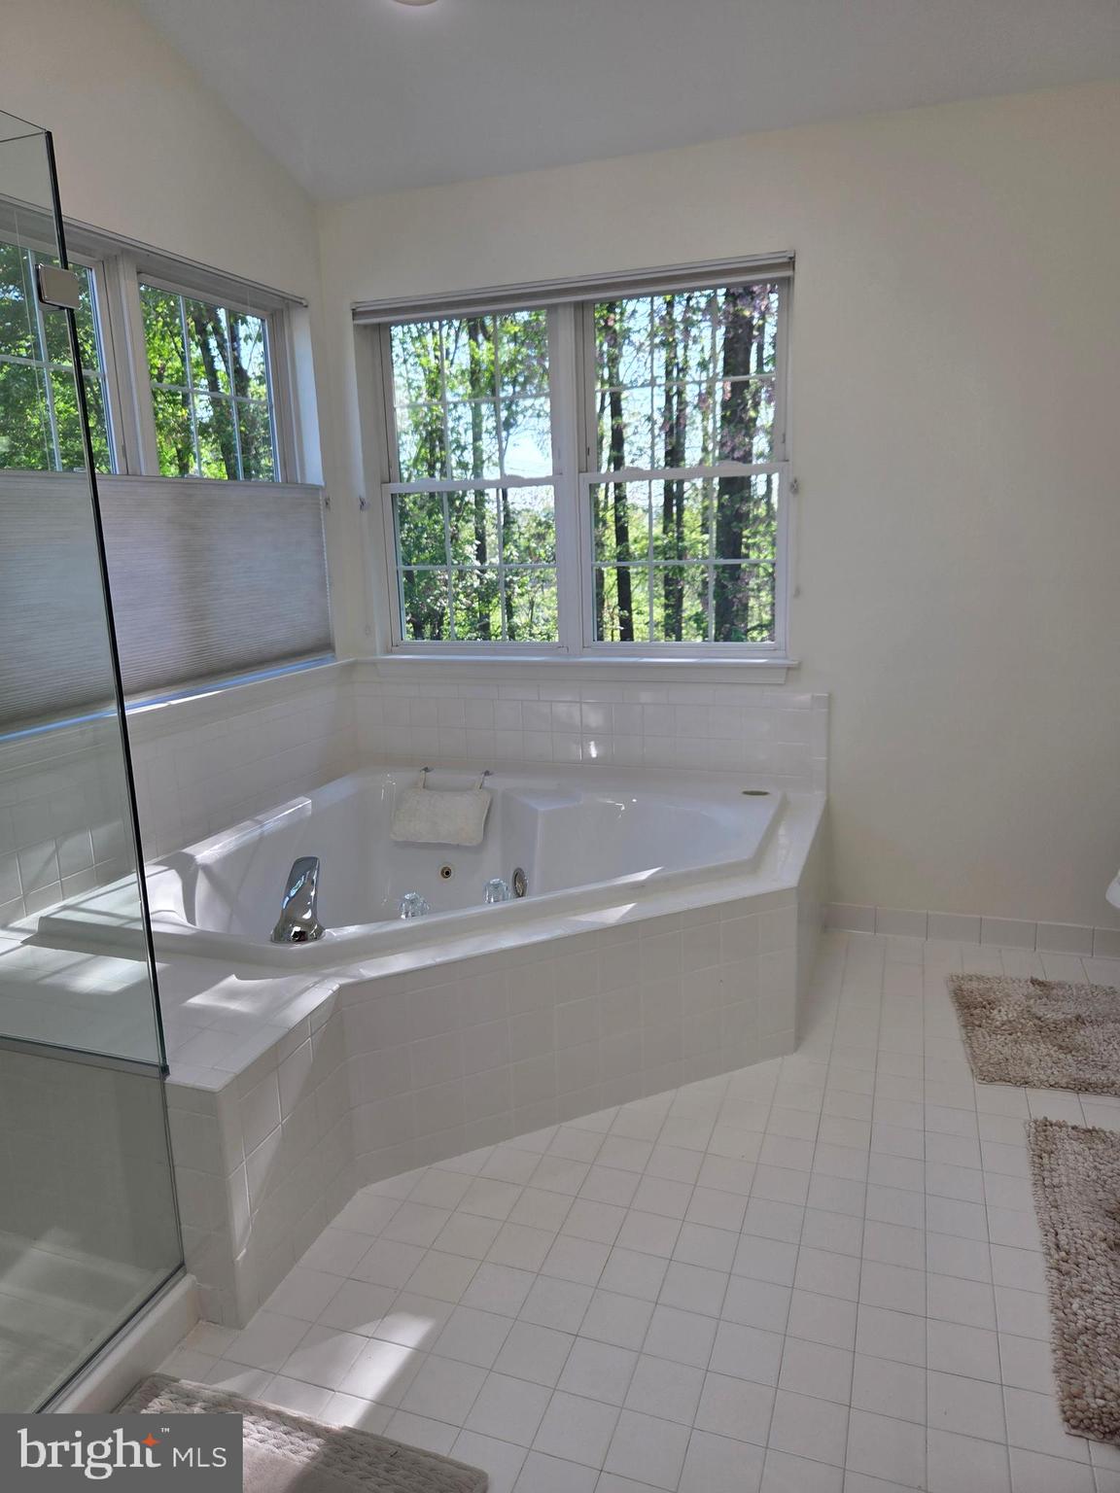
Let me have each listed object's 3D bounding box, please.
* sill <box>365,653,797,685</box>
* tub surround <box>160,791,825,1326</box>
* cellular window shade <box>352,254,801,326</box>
[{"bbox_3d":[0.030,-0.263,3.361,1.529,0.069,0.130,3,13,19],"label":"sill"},{"bbox_3d":[-0.272,0.546,2.546,1.687,0.447,1.978,3,13,19],"label":"tub surround"},{"bbox_3d":[-0.003,-1.416,3.090,1.439,0.066,0.054,3,13,19],"label":"cellular window shade"}]

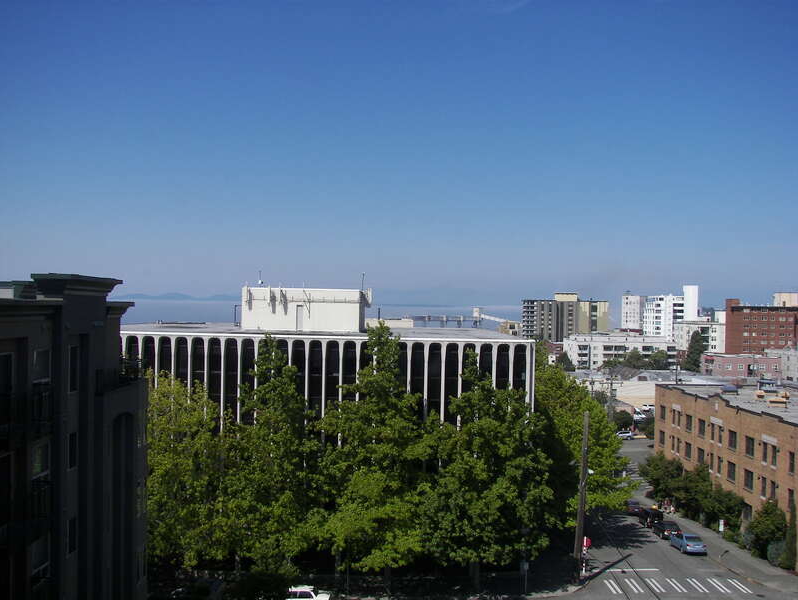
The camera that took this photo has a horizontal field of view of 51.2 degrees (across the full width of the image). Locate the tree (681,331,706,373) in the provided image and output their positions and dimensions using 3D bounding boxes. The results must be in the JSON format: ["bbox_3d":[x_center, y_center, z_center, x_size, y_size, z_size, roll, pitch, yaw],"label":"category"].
[{"bbox_3d":[93.600,16.980,265.000,7.800,14.900,7.500,1,0,0],"label":"tree"}]

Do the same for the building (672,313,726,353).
[{"bbox_3d":[109.500,13.850,297.000,16.000,16.500,25.000,1,0,0],"label":"building"}]

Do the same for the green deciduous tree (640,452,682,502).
[{"bbox_3d":[28.400,19.590,90.000,4.900,5.800,4.600,1,0,0],"label":"green deciduous tree"}]

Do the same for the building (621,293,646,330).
[{"bbox_3d":[148.290,9.150,525.000,15.500,27.000,16.000,1,0,1],"label":"building"}]

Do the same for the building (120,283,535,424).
[{"bbox_3d":[-8.300,10.060,85.200,39.000,22.300,33.500,1,0,0],"label":"building"}]

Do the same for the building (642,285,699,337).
[{"bbox_3d":[141.230,8.310,432.000,23.000,31.500,20.000,1,0,1],"label":"building"}]

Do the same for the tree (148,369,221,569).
[{"bbox_3d":[-16.100,13.050,61.000,6.400,15.150,6.400,1,0,0],"label":"tree"}]

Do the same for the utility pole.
[{"bbox_3d":[12.290,13.180,55.800,0.450,11.400,0.450,3,0,1],"label":"utility pole"}]

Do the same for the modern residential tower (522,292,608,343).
[{"bbox_3d":[95.000,15.030,482.000,47.000,36.900,22.000,1,0,12],"label":"modern residential tower"}]

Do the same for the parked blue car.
[{"bbox_3d":[22.830,19.210,65.500,1.770,1.460,4.500,1,-4,3],"label":"parked blue car"}]

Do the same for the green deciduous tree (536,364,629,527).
[{"bbox_3d":[14.900,13.180,71.000,8.800,15.600,9.000,1,0,0],"label":"green deciduous tree"}]

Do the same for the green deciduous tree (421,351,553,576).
[{"bbox_3d":[5.990,11.140,56.000,9.000,15.400,8.700,1,0,1],"label":"green deciduous tree"}]

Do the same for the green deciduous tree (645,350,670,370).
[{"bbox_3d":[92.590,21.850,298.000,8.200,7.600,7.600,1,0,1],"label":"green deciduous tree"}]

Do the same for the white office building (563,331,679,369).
[{"bbox_3d":[80.500,19.900,306.500,35.400,14.200,24.000,1,0,0],"label":"white office building"}]

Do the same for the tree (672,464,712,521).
[{"bbox_3d":[27.420,18.050,78.000,3.800,5.300,3.700,1,0,1],"label":"tree"}]

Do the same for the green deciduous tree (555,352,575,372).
[{"bbox_3d":[59.640,22.560,298.000,7.000,7.400,6.800,1,0,1],"label":"green deciduous tree"}]

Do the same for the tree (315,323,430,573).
[{"bbox_3d":[-1.790,9.980,56.300,7.800,16.800,7.600,1,0,1],"label":"tree"}]

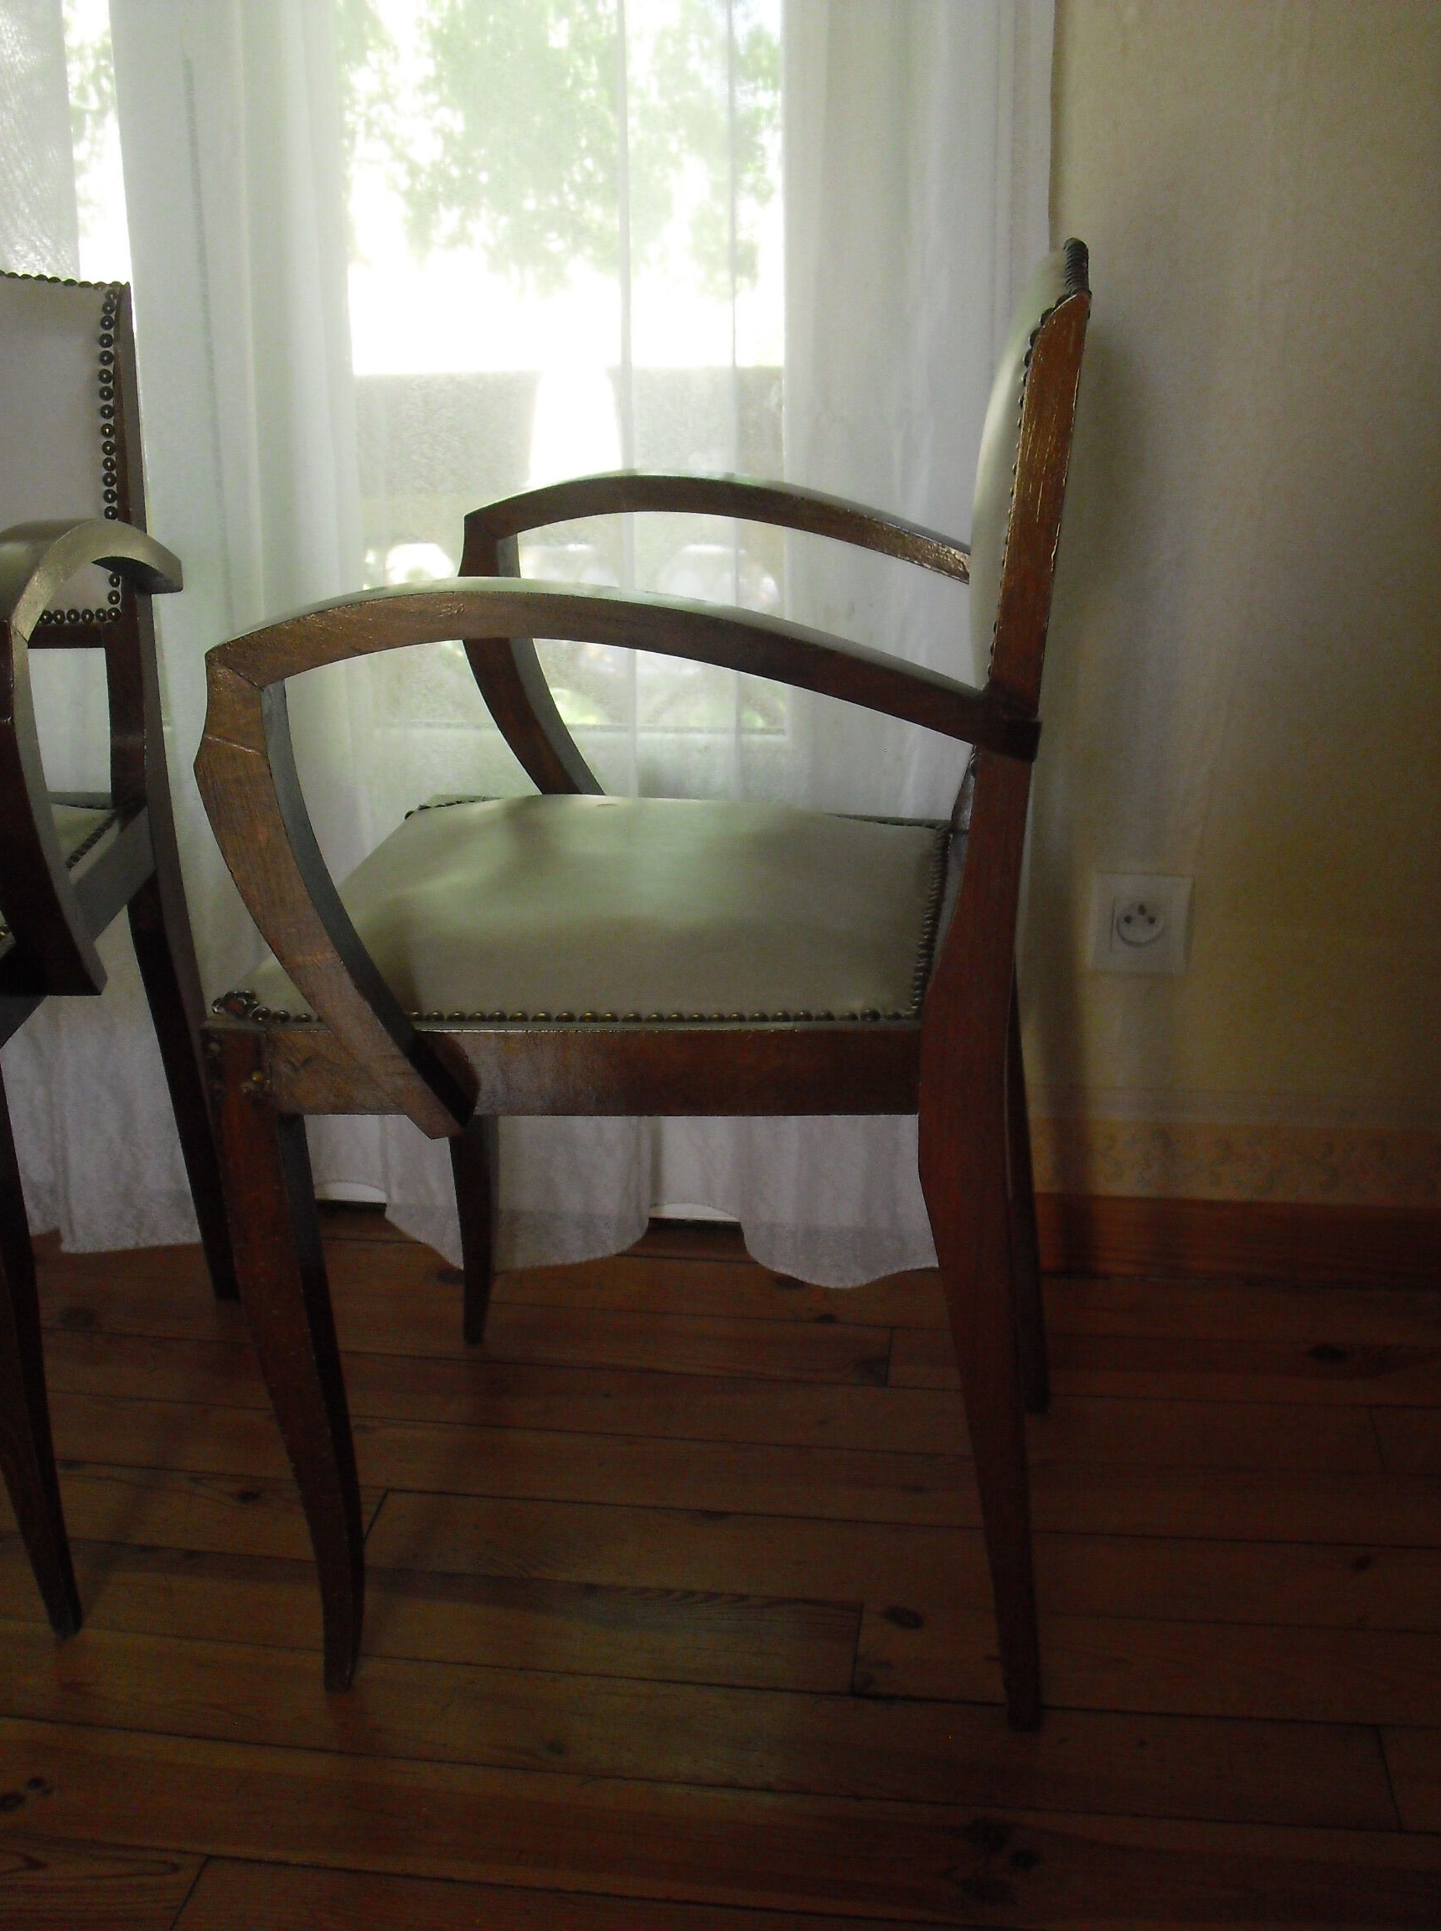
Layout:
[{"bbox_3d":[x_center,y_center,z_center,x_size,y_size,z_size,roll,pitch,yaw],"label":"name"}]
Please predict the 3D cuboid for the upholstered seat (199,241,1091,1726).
[{"bbox_3d":[-0.011,-0.001,1.273,0.465,0.840,0.510,3,22,8],"label":"upholstered seat"}]

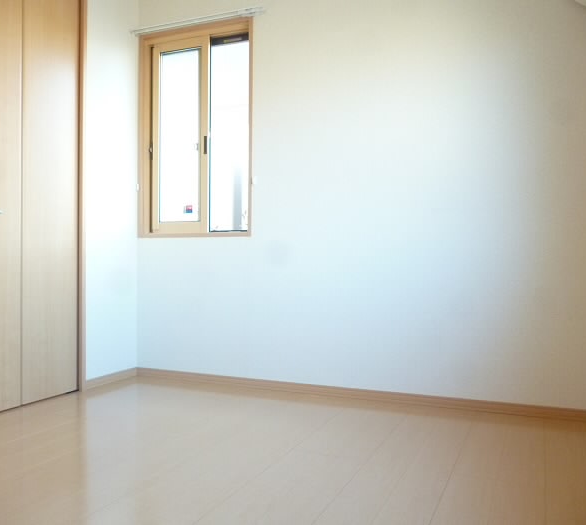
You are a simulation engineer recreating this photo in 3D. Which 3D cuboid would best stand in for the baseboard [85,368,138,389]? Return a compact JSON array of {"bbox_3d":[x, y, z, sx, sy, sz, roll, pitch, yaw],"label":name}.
[{"bbox_3d":[-1.098,0.701,3.445,0.015,0.055,0.454,0,0,24],"label":"baseboard"}]

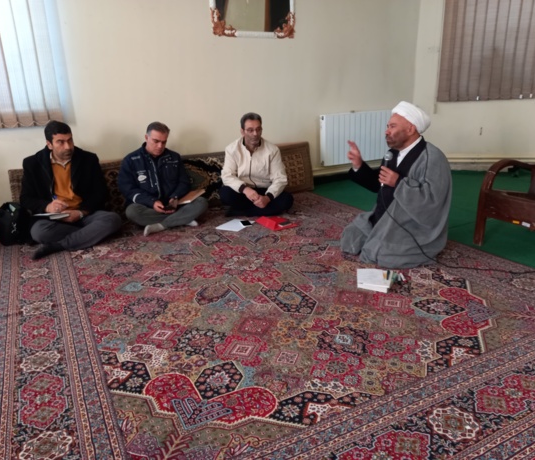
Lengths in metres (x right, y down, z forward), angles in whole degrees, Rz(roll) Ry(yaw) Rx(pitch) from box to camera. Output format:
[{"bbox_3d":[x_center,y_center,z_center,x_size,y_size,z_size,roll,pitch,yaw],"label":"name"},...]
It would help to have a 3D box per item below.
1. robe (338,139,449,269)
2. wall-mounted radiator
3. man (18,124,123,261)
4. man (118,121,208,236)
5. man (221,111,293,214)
[{"bbox_3d":[0.868,-0.220,2.974,0.630,0.770,0.620,-6,18,-14],"label":"robe"},{"bbox_3d":[1.091,-1.100,5.282,1.033,0.570,0.100,-10,20,-26],"label":"wall-mounted radiator"},{"bbox_3d":[-1.531,-0.381,3.451,0.740,0.890,0.700,-12,21,-29],"label":"man"},{"bbox_3d":[-0.884,-0.487,3.797,0.720,0.850,0.680,-10,20,-26],"label":"man"},{"bbox_3d":[-0.154,-0.631,4.141,0.700,0.880,0.650,-7,19,-18],"label":"man"}]

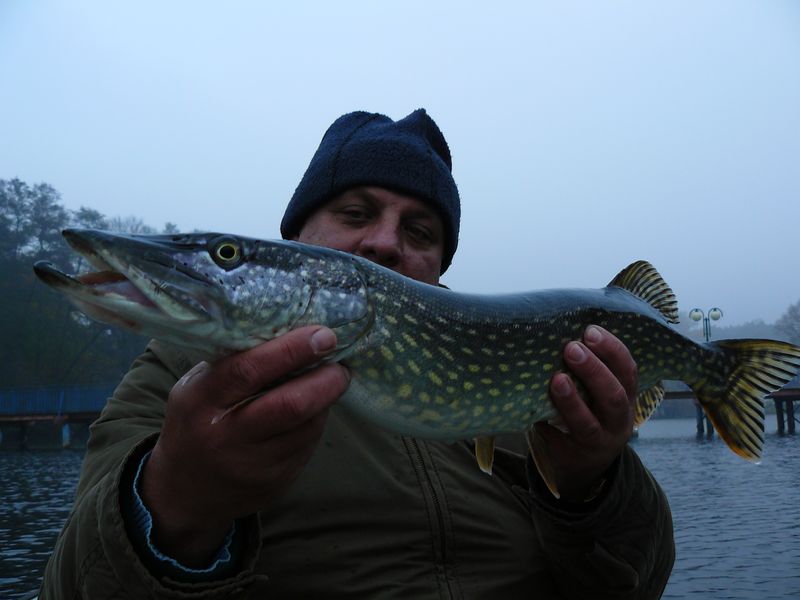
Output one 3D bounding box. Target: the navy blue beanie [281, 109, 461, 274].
[{"bbox_3d":[-0.029,-0.118,0.905,0.195,0.185,0.230,15,-12,-3],"label":"navy blue beanie"}]

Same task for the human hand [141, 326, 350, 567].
[{"bbox_3d":[-0.102,0.097,0.550,0.105,0.170,0.105,32,9,13],"label":"human hand"}]

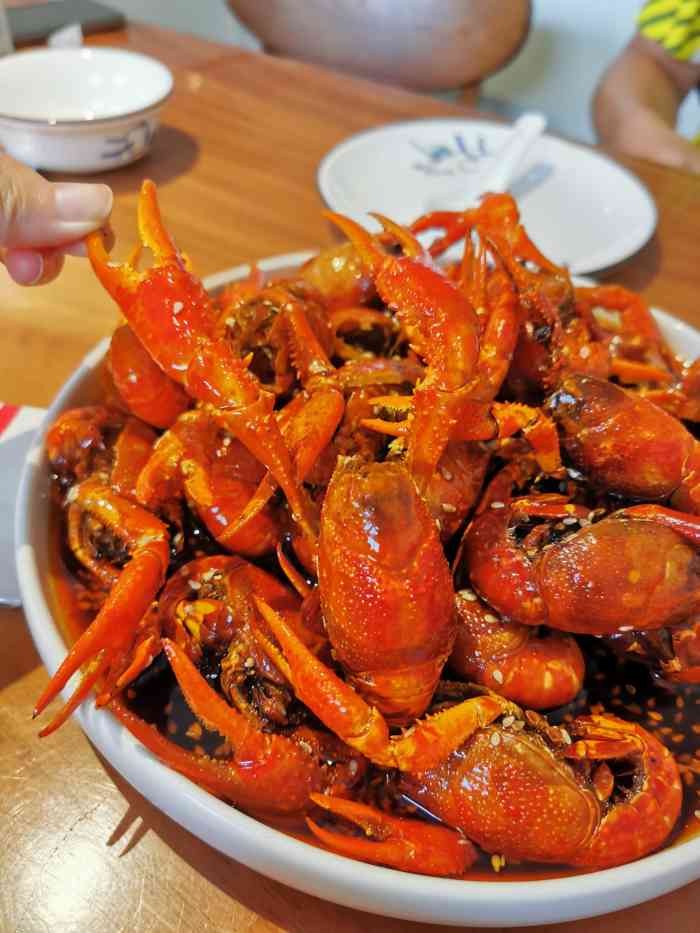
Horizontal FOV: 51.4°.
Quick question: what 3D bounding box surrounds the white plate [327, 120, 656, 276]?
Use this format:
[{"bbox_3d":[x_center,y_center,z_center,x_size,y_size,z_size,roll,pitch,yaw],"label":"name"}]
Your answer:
[{"bbox_3d":[0.081,-0.160,0.445,0.202,0.023,0.202,2,47,-3],"label":"white plate"}]

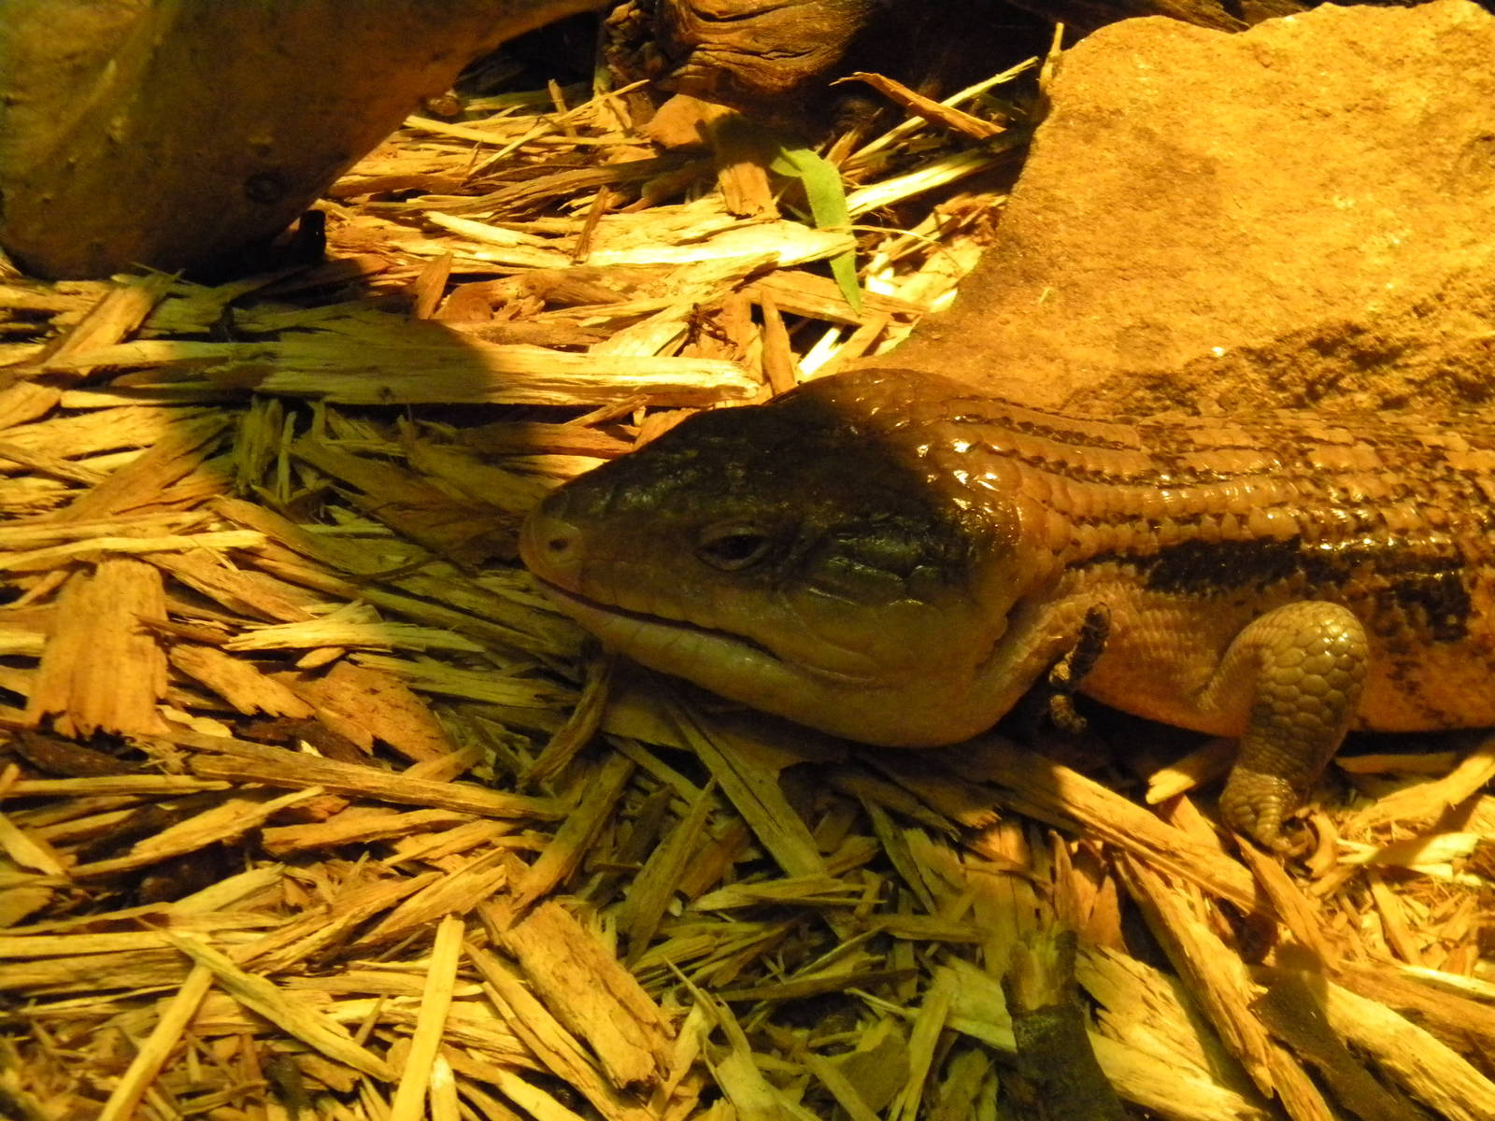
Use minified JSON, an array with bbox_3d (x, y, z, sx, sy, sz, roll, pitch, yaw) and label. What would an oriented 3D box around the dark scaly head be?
[{"bbox_3d":[0.002,0.000,0.300,0.069,0.044,0.056,-4,39,-14],"label":"dark scaly head"}]

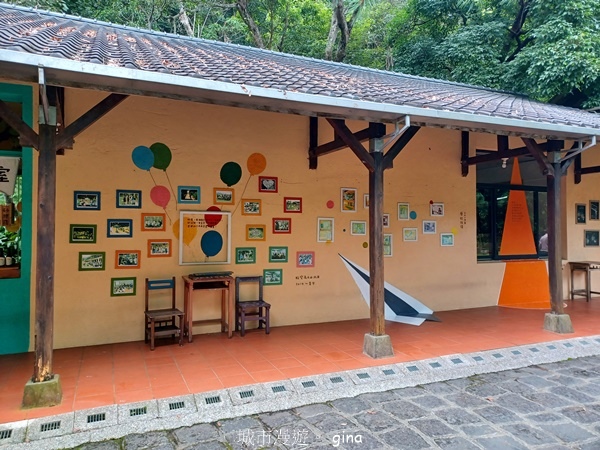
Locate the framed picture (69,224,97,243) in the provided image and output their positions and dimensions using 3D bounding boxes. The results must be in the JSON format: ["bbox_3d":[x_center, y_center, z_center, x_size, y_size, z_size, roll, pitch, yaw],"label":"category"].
[{"bbox_3d":[-2.660,0.111,5.324,0.285,0.229,0.028,0,-1,-23],"label":"framed picture"}]

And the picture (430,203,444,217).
[{"bbox_3d":[2.392,-0.257,7.499,0.278,0.217,0.028,0,-1,-23],"label":"picture"}]

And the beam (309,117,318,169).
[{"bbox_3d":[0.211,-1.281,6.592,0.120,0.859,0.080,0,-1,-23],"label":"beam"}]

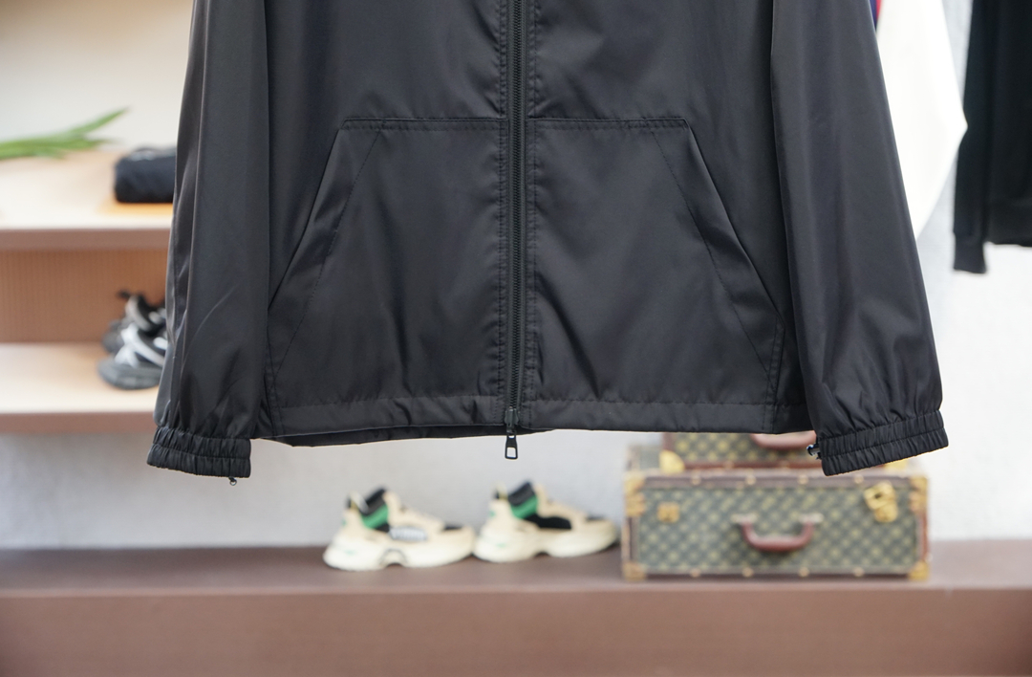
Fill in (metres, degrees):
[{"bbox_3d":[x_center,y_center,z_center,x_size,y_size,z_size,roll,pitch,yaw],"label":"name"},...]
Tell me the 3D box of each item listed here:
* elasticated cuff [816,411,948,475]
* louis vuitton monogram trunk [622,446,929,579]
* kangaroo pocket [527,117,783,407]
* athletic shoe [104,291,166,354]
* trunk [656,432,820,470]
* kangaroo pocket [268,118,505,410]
[{"bbox_3d":[0.344,0.098,2.090,0.117,0.036,0.050,-15,9,2],"label":"elasticated cuff"},{"bbox_3d":[0.498,0.335,4.362,0.572,0.200,0.285,0,10,3],"label":"louis vuitton monogram trunk"},{"bbox_3d":[0.128,-0.070,2.070,0.236,0.272,0.035,0,10,3],"label":"kangaroo pocket"},{"bbox_3d":[-0.640,-0.019,4.256,0.300,0.130,0.112,-3,10,-15],"label":"athletic shoe"},{"bbox_3d":[0.528,0.154,4.480,0.478,0.165,0.325,0,7,3],"label":"trunk"},{"bbox_3d":[-0.120,-0.069,2.070,0.218,0.272,0.035,-1,10,-3],"label":"kangaroo pocket"}]

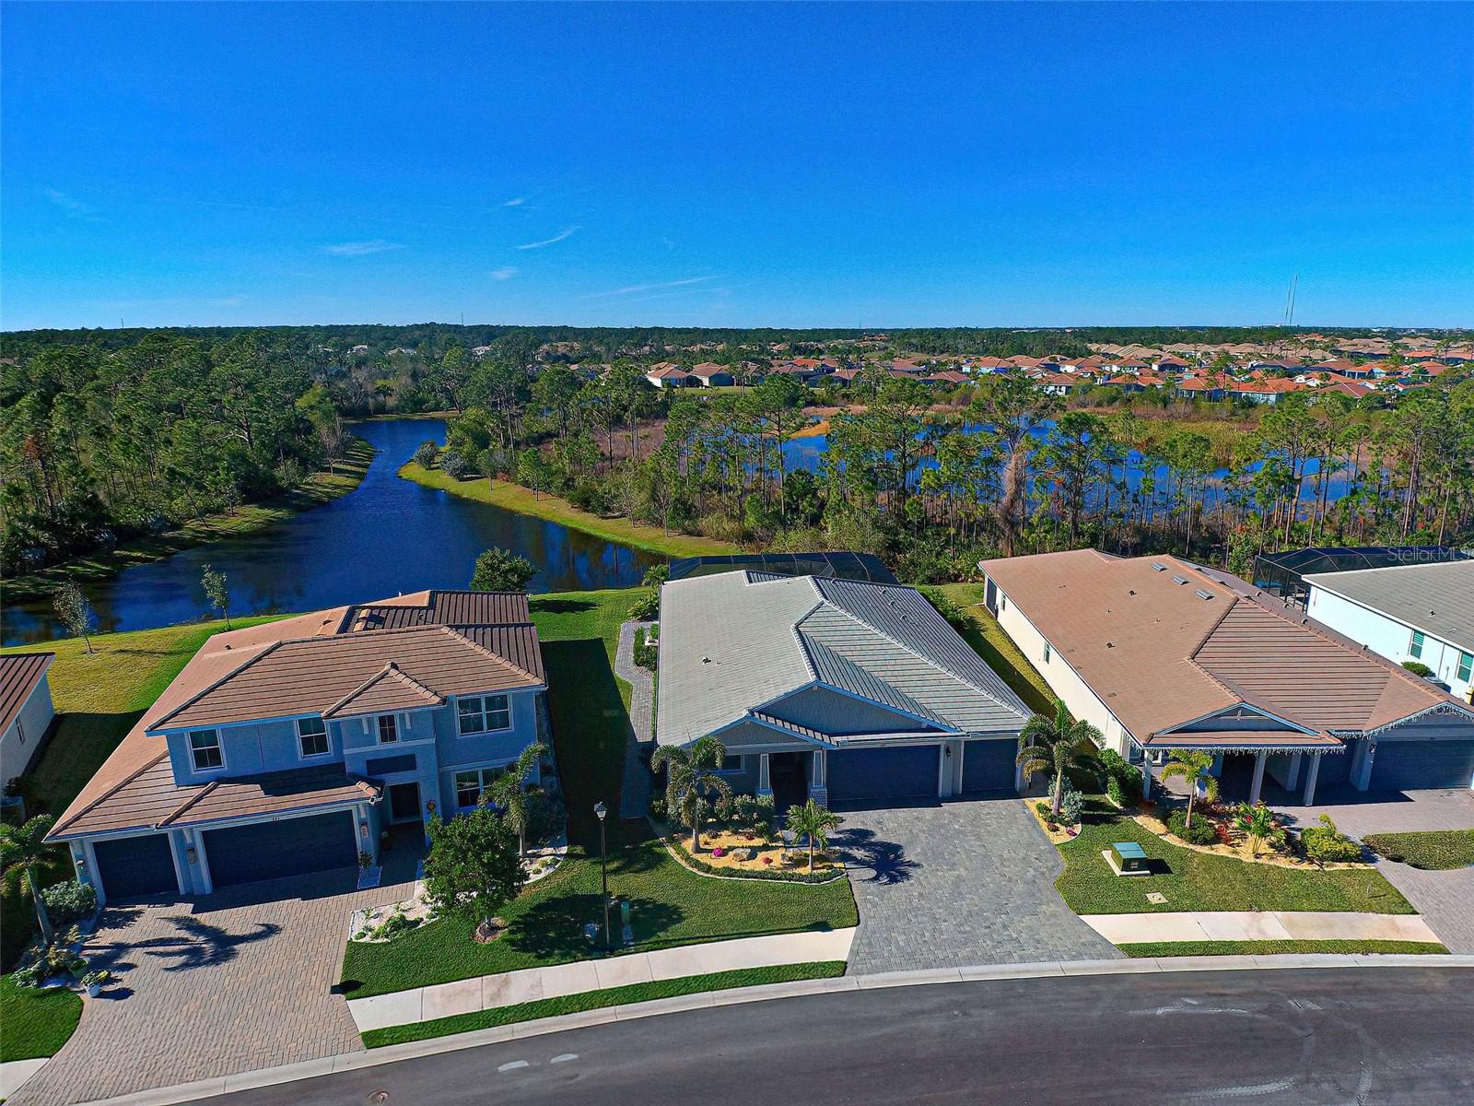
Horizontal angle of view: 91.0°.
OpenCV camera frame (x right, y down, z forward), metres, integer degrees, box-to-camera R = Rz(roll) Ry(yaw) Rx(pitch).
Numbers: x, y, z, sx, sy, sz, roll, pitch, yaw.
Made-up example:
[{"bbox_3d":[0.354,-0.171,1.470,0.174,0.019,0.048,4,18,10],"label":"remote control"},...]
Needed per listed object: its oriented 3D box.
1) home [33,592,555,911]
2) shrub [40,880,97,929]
[{"bbox_3d":[-18.000,5.529,34.588,16.700,7.500,19.300,-5,18,-15],"label":"home"},{"bbox_3d":[-22.809,11.918,24.758,1.400,1.150,1.300,0,17,0],"label":"shrub"}]

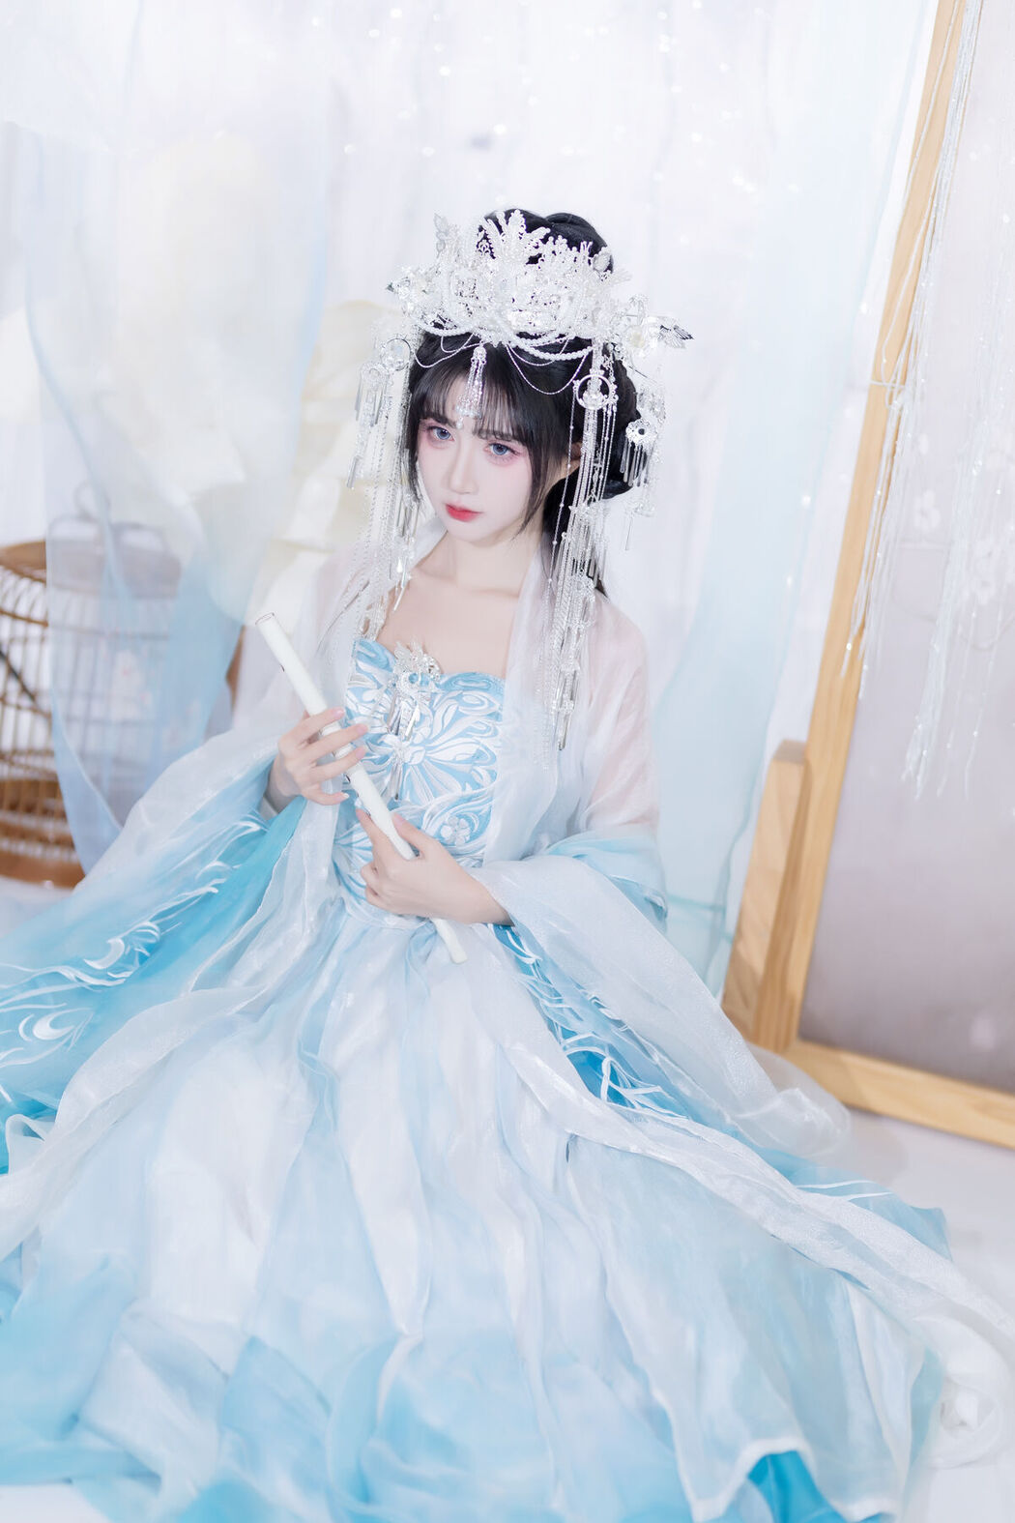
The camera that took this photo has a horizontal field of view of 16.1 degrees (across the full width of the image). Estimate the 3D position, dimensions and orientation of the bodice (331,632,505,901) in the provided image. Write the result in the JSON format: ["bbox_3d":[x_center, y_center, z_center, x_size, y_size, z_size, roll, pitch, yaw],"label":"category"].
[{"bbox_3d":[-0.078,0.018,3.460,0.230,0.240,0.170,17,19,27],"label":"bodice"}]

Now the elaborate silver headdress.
[{"bbox_3d":[0.004,-0.270,3.400,0.300,0.470,0.210,18,20,26],"label":"elaborate silver headdress"}]

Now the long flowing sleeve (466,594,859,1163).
[{"bbox_3d":[0.162,0.112,3.460,0.360,0.470,0.310,16,19,24],"label":"long flowing sleeve"}]

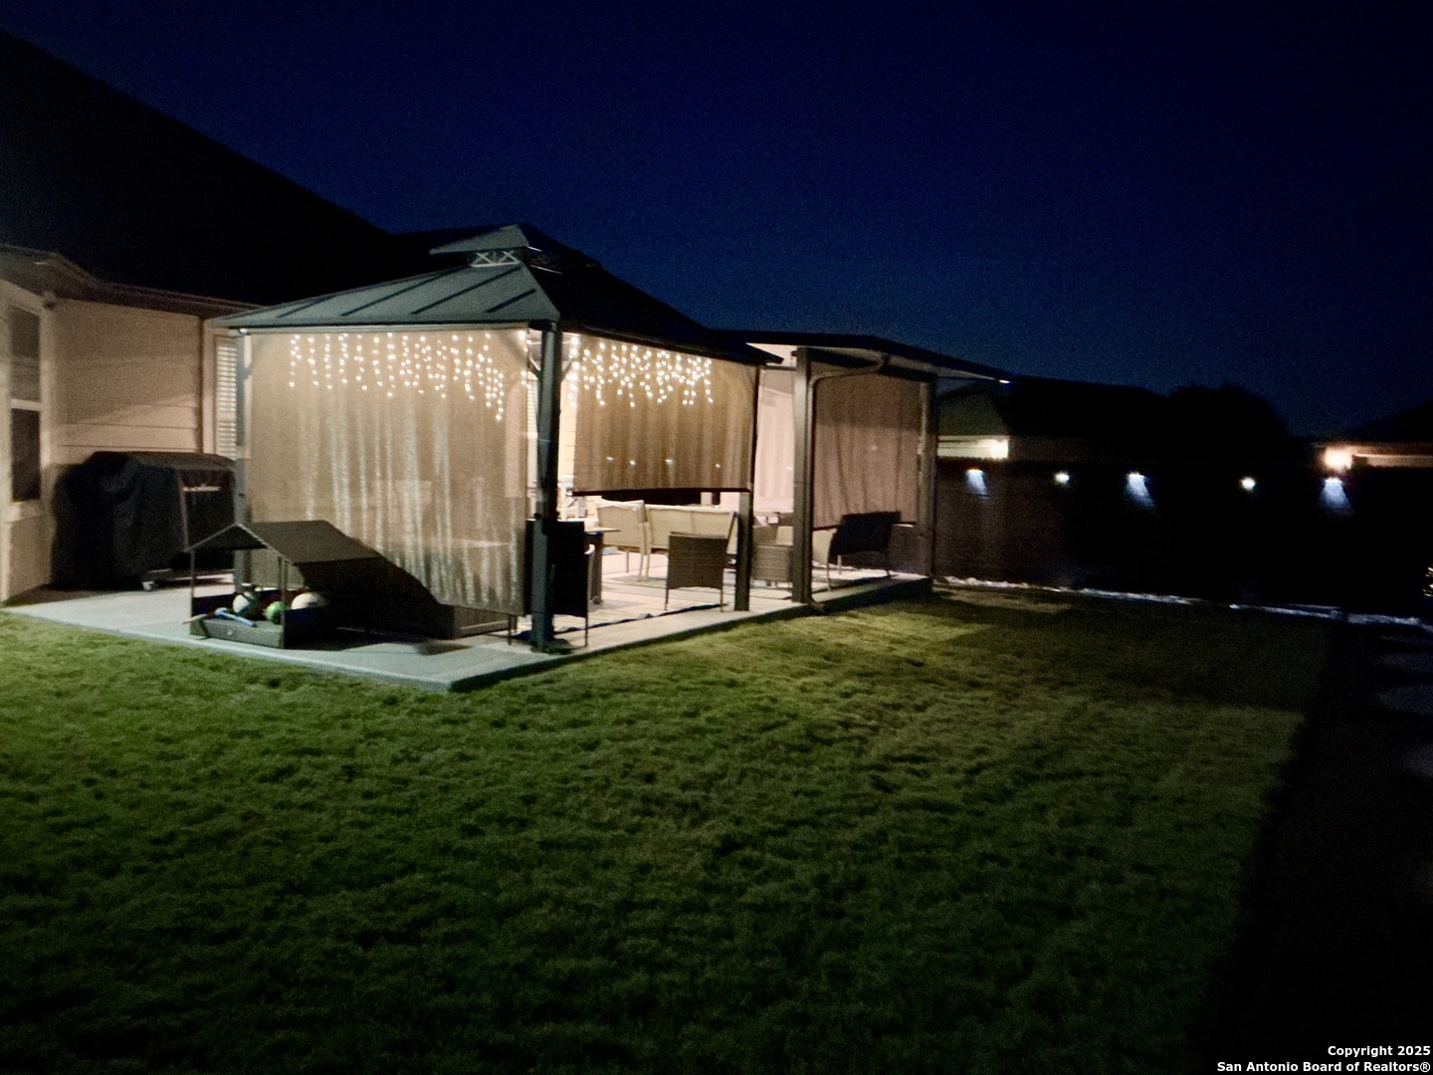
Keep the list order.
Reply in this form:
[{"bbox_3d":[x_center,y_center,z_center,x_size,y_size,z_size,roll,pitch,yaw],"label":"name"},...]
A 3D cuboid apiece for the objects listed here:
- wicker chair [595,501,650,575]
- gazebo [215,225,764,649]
[{"bbox_3d":[-1.012,0.015,12.936,0.640,0.860,0.680,3,4,14],"label":"wicker chair"},{"bbox_3d":[-1.776,-1.024,9.912,3.650,3.260,3.450,5,4,29],"label":"gazebo"}]

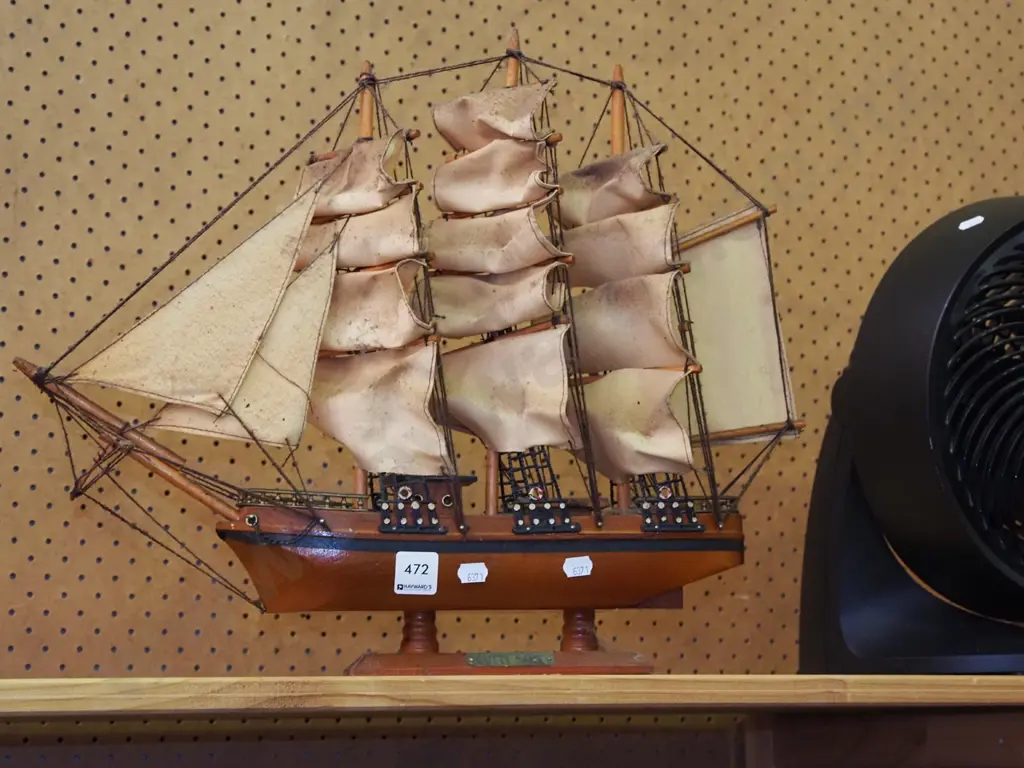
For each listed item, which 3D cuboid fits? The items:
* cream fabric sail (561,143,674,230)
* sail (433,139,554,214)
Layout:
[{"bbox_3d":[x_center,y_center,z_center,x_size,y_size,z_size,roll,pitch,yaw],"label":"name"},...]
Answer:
[{"bbox_3d":[0.074,-0.148,1.750,0.114,0.052,0.035,-8,-12,43],"label":"cream fabric sail"},{"bbox_3d":[-0.017,-0.157,1.751,0.124,0.054,0.032,-8,-11,41],"label":"sail"}]

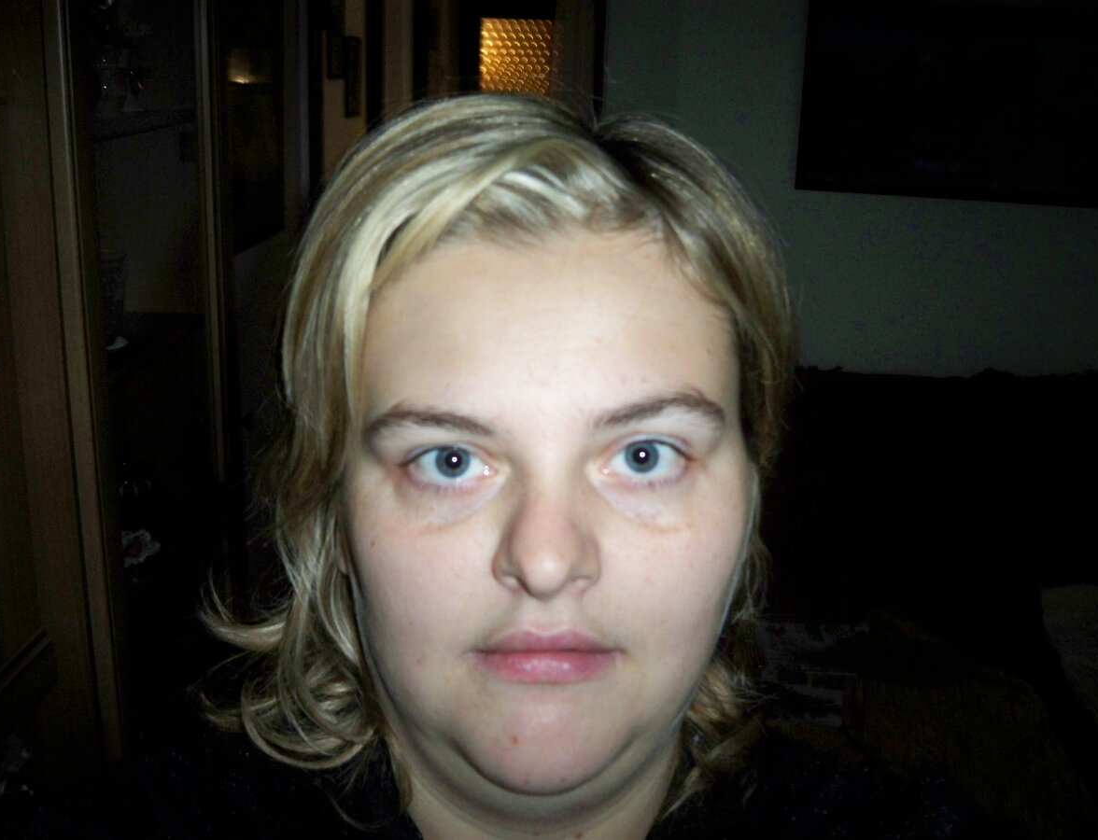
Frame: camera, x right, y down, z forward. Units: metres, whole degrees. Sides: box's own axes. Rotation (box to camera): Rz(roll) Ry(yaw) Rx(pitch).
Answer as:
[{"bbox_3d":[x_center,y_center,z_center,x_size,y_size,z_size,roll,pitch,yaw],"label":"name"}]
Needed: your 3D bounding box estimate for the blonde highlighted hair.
[{"bbox_3d":[-0.020,0.013,0.497,0.232,0.270,0.205,1,6,0],"label":"blonde highlighted hair"}]

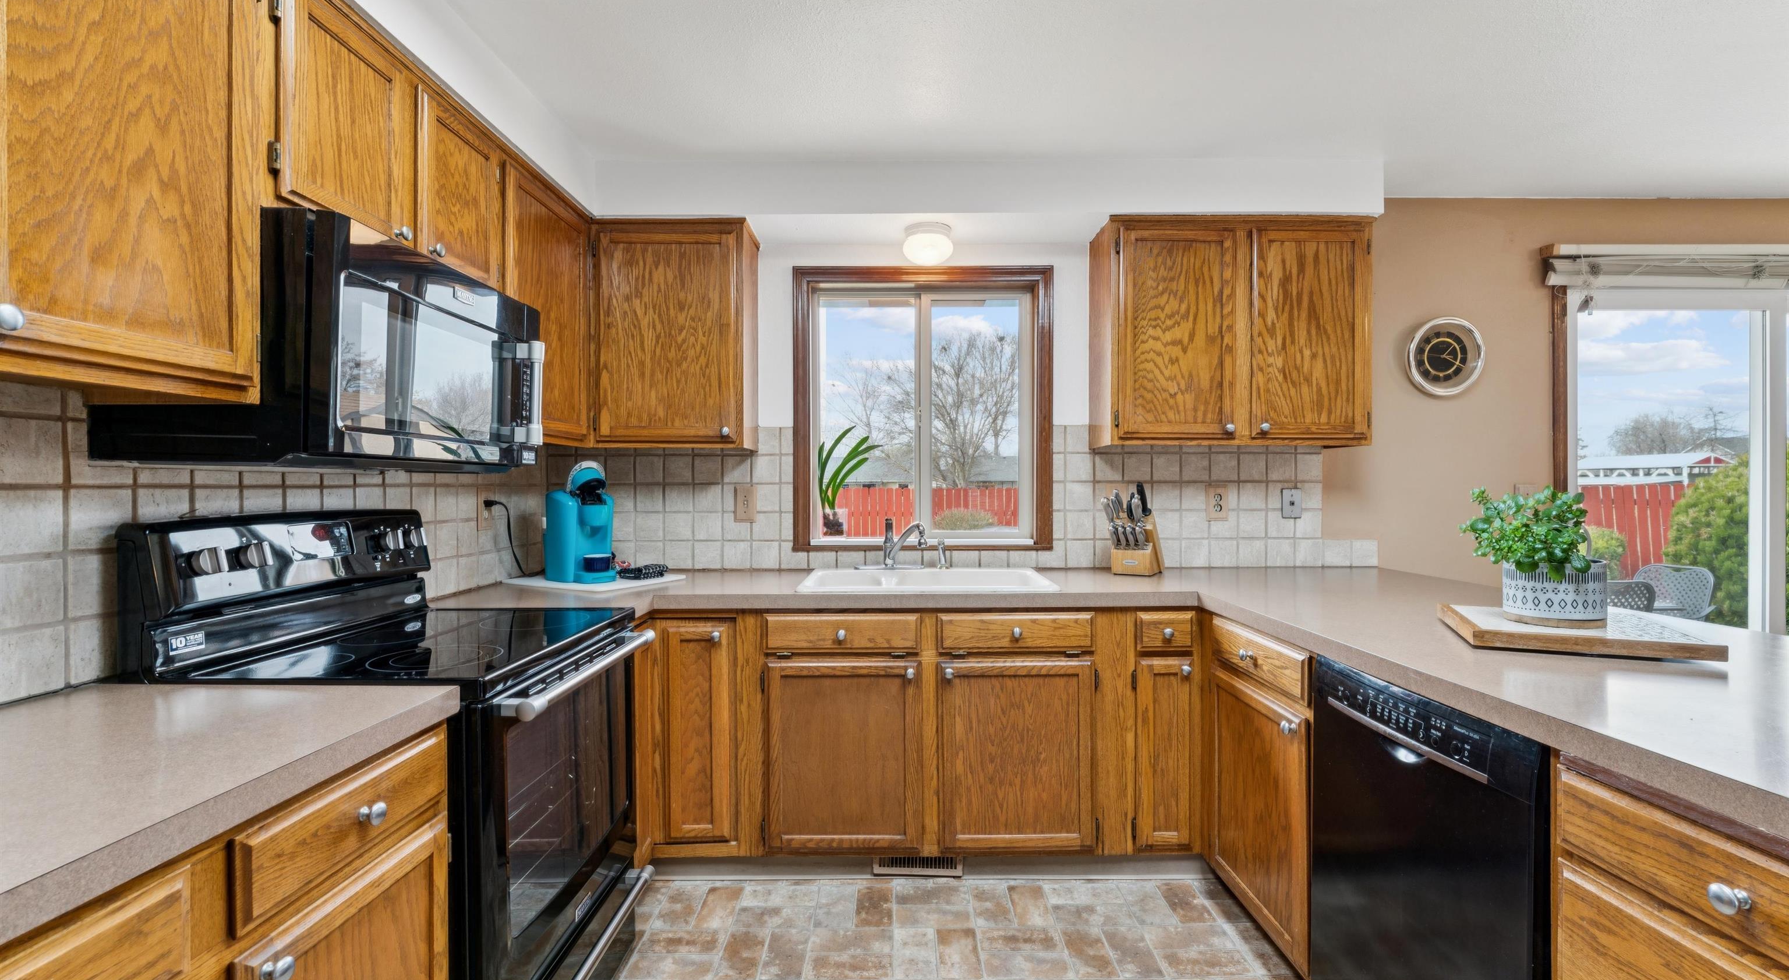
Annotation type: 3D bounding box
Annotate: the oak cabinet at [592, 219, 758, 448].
[{"bbox_3d":[-0.797,-0.553,2.793,0.532,0.804,0.325,0,0,1],"label":"oak cabinet"}]

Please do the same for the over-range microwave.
[{"bbox_3d":[-1.117,-0.256,1.615,0.430,0.430,0.757,0,0,0],"label":"over-range microwave"}]

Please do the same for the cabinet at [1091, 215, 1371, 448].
[{"bbox_3d":[1.219,-0.556,2.775,0.910,0.799,0.325,0,0,1],"label":"cabinet"}]

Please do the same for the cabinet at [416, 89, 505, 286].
[{"bbox_3d":[-1.182,-0.704,1.800,0.320,0.385,0.375,0,0,0],"label":"cabinet"}]

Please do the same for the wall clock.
[{"bbox_3d":[2.102,-0.509,2.840,0.290,0.290,0.050,0,0,0],"label":"wall clock"}]

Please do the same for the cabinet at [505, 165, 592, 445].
[{"bbox_3d":[-1.180,-0.526,2.268,0.320,0.760,0.590,0,0,0],"label":"cabinet"}]

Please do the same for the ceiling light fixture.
[{"bbox_3d":[0.126,-0.881,2.720,0.187,0.128,0.187,0,0,0],"label":"ceiling light fixture"}]

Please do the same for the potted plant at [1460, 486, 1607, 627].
[{"bbox_3d":[1.360,0.134,1.590,0.250,0.285,0.220,0,0,0],"label":"potted plant"}]

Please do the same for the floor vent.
[{"bbox_3d":[0.075,1.163,2.337,0.276,0.082,0.030,0,0,1],"label":"floor vent"}]

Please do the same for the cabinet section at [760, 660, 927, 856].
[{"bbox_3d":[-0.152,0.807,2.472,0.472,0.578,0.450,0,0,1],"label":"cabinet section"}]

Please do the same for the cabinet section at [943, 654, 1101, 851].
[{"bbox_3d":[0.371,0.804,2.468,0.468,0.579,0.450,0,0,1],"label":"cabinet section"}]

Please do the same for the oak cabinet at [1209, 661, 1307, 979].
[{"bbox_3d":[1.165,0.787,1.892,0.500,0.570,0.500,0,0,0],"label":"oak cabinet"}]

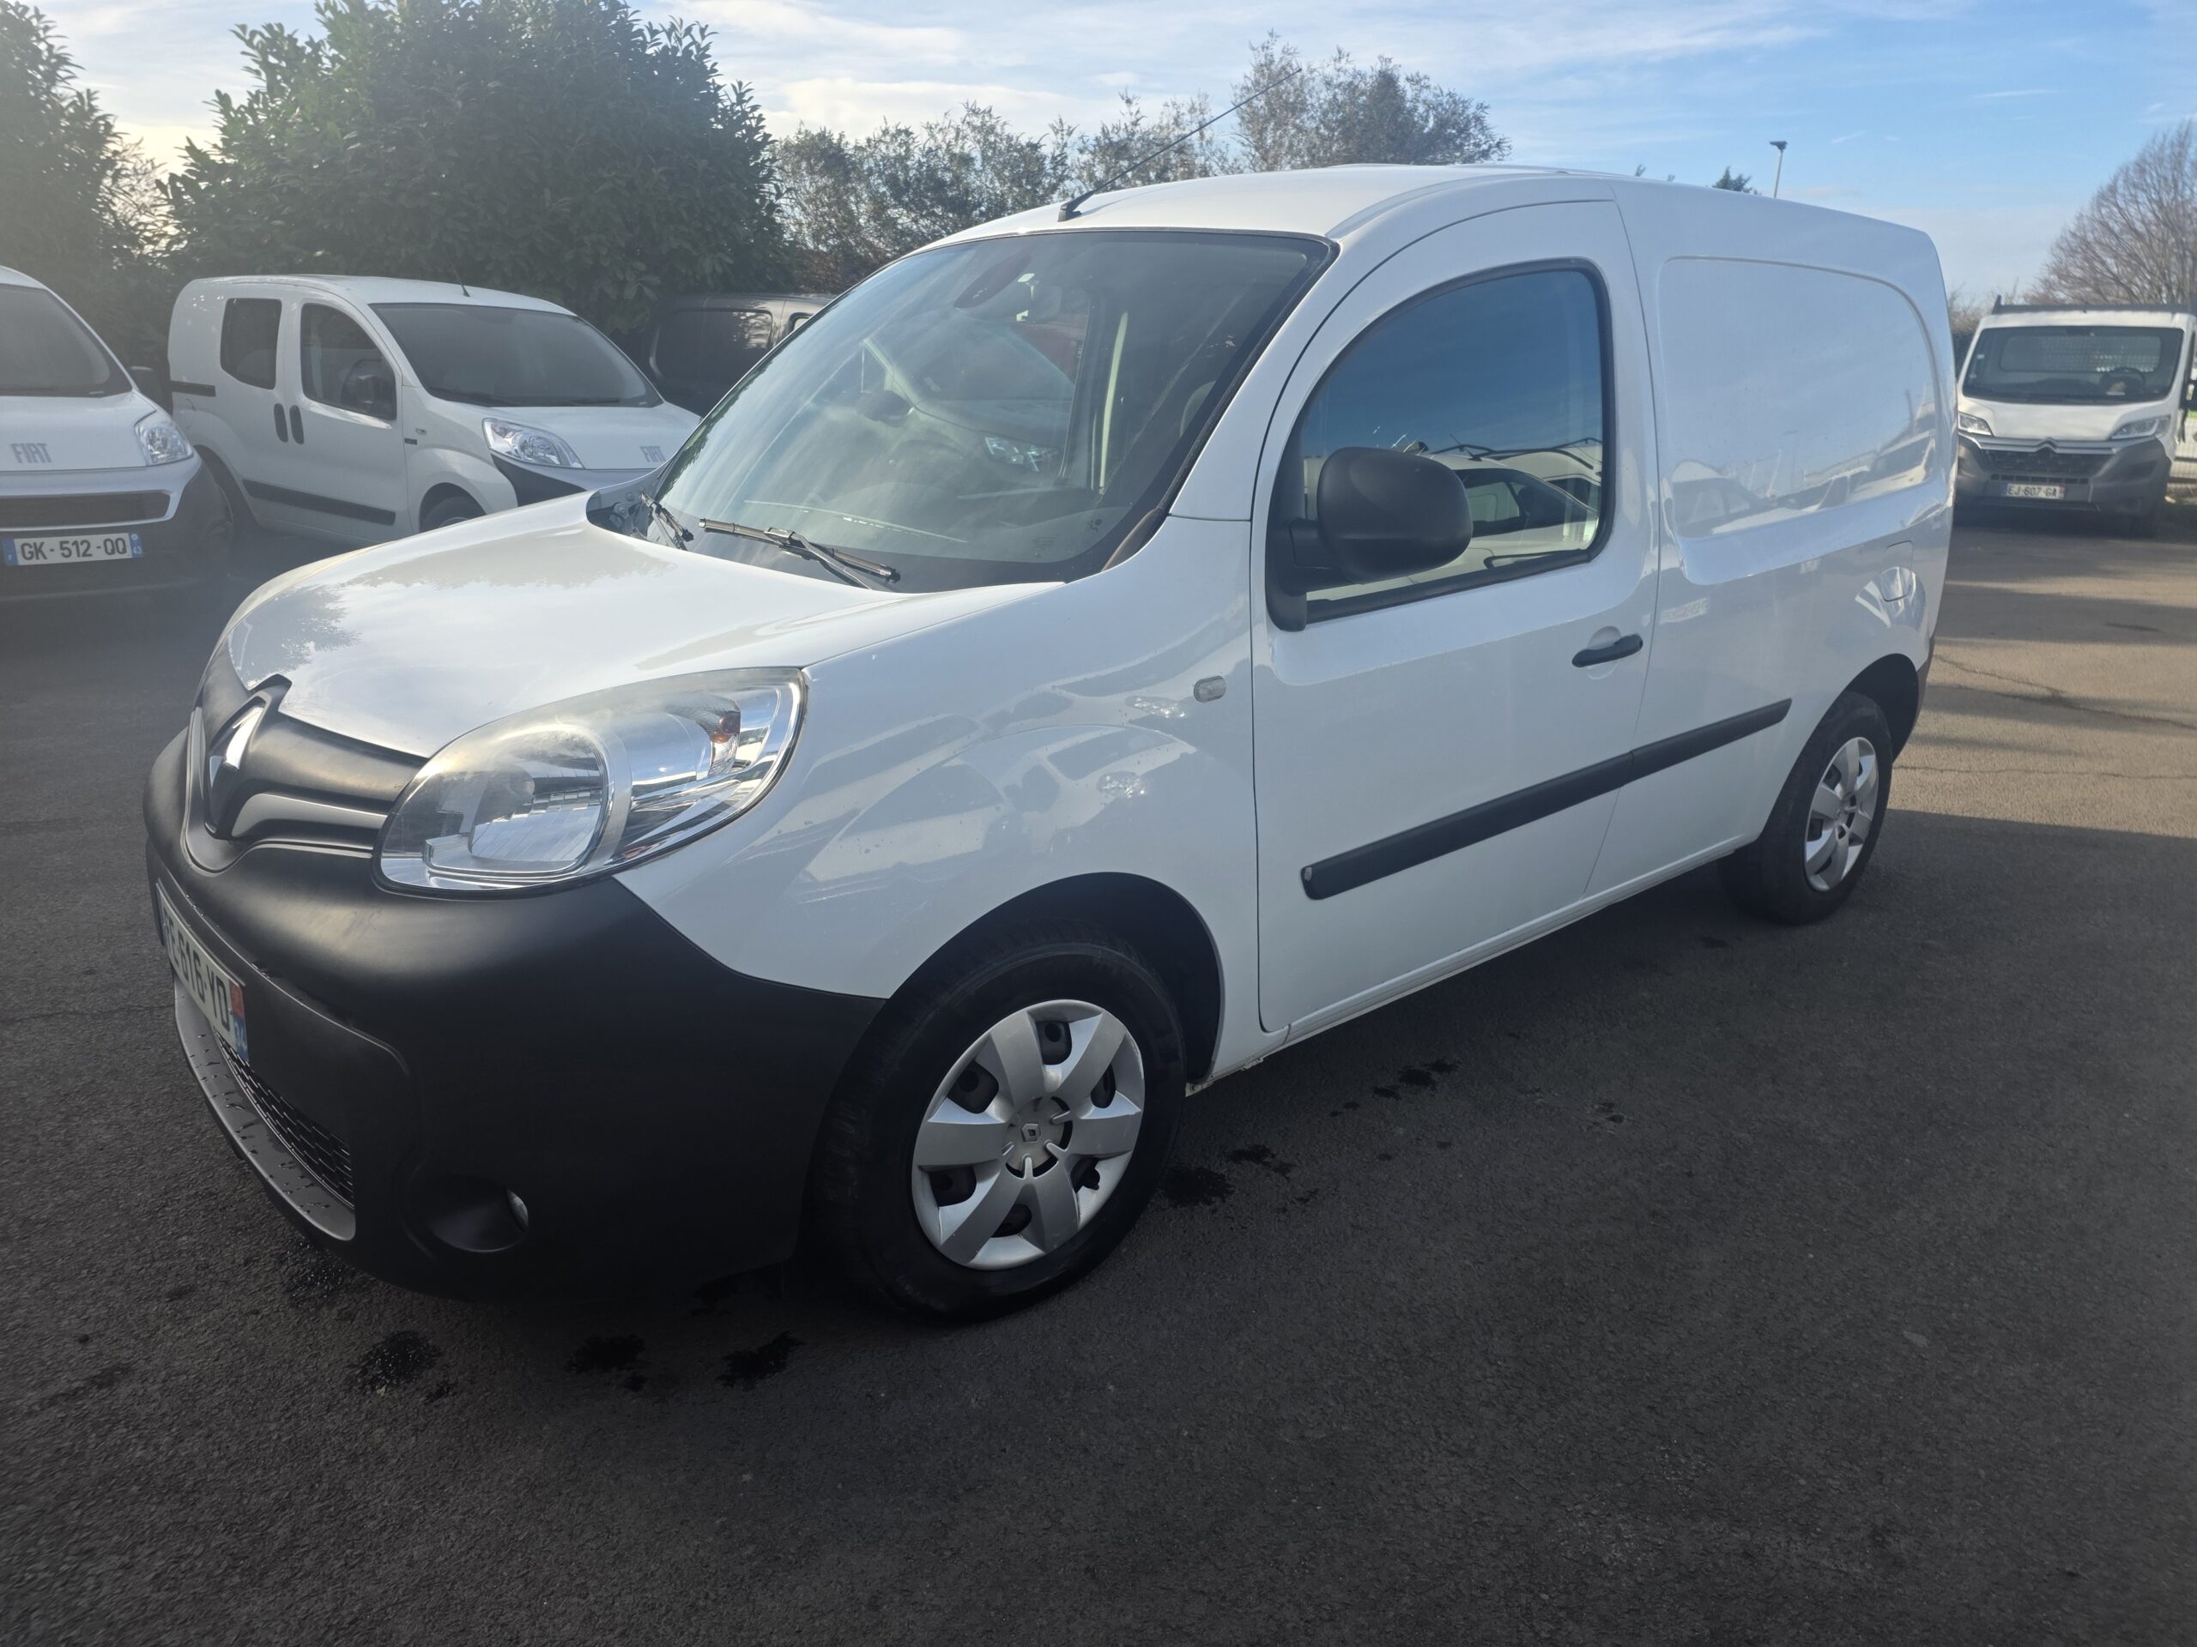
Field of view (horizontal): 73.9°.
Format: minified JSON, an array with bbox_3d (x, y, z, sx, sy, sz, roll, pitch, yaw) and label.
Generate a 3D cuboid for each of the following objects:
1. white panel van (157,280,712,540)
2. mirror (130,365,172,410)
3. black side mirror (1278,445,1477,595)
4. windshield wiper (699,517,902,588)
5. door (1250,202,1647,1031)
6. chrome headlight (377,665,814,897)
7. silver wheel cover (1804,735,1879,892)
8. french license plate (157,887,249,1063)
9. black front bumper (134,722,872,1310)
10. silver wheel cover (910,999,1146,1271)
[{"bbox_3d":[-3.817,-2.327,8.864,3.930,1.720,1.720,13,20,33],"label":"white panel van"},{"bbox_3d":[-5.042,-2.313,7.761,0.140,0.240,0.220,14,21,36],"label":"mirror"},{"bbox_3d":[0.399,-0.445,2.105,0.160,0.200,0.260,-13,22,-39],"label":"black side mirror"},{"bbox_3d":[-0.509,-0.447,2.401,0.090,0.070,0.600,-13,22,-39],"label":"windshield wiper"},{"bbox_3d":[0.593,-0.409,2.491,1.120,1.320,0.220,-13,22,-39],"label":"door"},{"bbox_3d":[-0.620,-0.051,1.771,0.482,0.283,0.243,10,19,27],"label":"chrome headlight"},{"bbox_3d":[1.936,-0.024,3.813,0.406,0.406,0.050,-13,22,-39],"label":"silver wheel cover"},{"bbox_3d":[-1.288,0.203,2.083,0.015,0.110,0.520,-13,22,-39],"label":"french license plate"},{"bbox_3d":[-1.079,0.178,2.271,0.630,0.620,1.780,-13,22,-39],"label":"black front bumper"},{"bbox_3d":[-0.097,0.448,2.104,0.406,0.406,0.050,-12,22,-38],"label":"silver wheel cover"}]

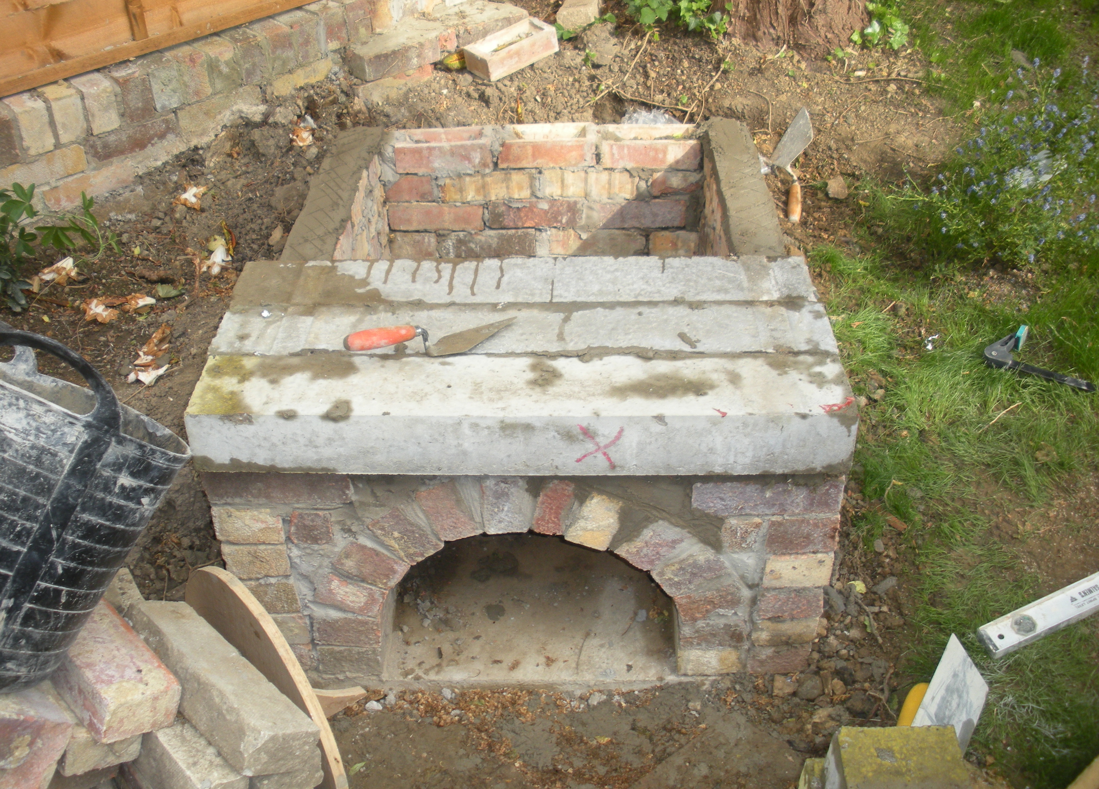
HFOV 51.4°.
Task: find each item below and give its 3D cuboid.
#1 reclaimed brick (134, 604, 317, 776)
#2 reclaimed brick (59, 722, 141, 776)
[{"bbox_3d":[-0.422,0.366,1.445,0.265,0.060,0.099,30,12,32],"label":"reclaimed brick"},{"bbox_3d":[-0.691,0.461,1.691,0.102,0.065,0.205,-5,26,-40],"label":"reclaimed brick"}]

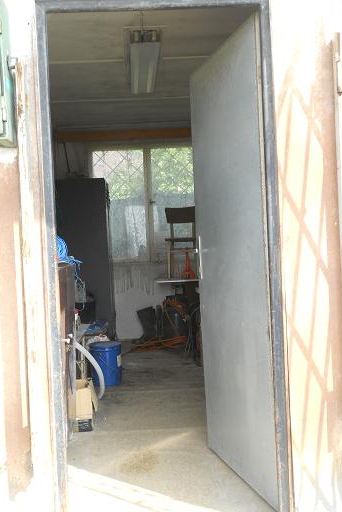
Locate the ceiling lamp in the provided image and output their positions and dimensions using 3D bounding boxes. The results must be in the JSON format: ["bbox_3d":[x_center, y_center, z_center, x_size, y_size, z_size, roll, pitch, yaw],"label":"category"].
[{"bbox_3d":[-0.213,-1.511,4.481,0.215,0.090,1.220,-3,0,-4],"label":"ceiling lamp"}]

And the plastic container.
[{"bbox_3d":[-0.539,0.892,4.635,0.258,0.325,0.258,-3,0,-4],"label":"plastic container"}]

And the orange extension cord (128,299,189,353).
[{"bbox_3d":[-0.140,0.757,6.270,0.660,0.530,0.480,-3,0,-4],"label":"orange extension cord"}]

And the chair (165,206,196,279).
[{"bbox_3d":[0.129,-0.167,6.306,0.400,0.810,0.440,-3,0,2],"label":"chair"}]

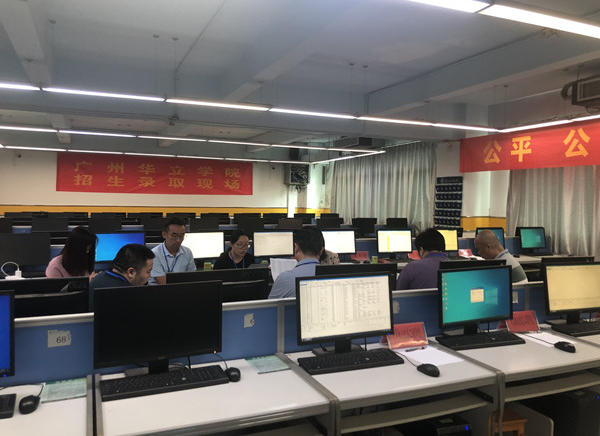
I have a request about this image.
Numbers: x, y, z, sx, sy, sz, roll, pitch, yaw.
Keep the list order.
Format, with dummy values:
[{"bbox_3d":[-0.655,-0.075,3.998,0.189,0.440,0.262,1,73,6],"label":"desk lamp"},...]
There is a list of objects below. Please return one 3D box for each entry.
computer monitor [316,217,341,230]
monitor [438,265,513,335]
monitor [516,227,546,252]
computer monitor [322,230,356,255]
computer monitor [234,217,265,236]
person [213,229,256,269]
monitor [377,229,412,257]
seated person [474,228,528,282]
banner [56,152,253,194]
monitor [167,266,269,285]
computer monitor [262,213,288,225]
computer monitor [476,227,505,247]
[{"bbox_3d":[0.550,0.206,9.528,0.500,0.379,0.167,0,2,-23],"label":"computer monitor"},{"bbox_3d":[0.929,0.455,2.622,0.500,0.379,0.167,0,2,-24],"label":"monitor"},{"bbox_3d":[3.445,0.335,7.241,0.500,0.379,0.167,0,2,-25],"label":"monitor"},{"bbox_3d":[0.449,0.330,5.942,0.500,0.379,0.167,0,2,-23],"label":"computer monitor"},{"bbox_3d":[-0.838,0.198,8.372,0.467,0.384,0.180,0,2,-23],"label":"computer monitor"},{"bbox_3d":[-0.485,0.706,4.056,0.460,1.200,0.720,0,2,-25],"label":"person"},{"bbox_3d":[1.162,0.323,5.925,0.467,0.384,0.180,0,2,-23],"label":"monitor"},{"bbox_3d":[1.402,0.714,3.746,0.750,1.270,0.500,2,2,28],"label":"seated person"},{"bbox_3d":[-3.526,-1.078,12.434,4.840,0.900,0.040,0,2,-23],"label":"banner"},{"bbox_3d":[-0.365,0.433,2.228,0.467,0.384,0.180,0,2,-23],"label":"monitor"},{"bbox_3d":[-0.720,0.080,12.520,0.500,0.379,0.167,0,2,-23],"label":"computer monitor"},{"bbox_3d":[2.677,0.334,6.908,0.500,0.379,0.167,0,2,-23],"label":"computer monitor"}]

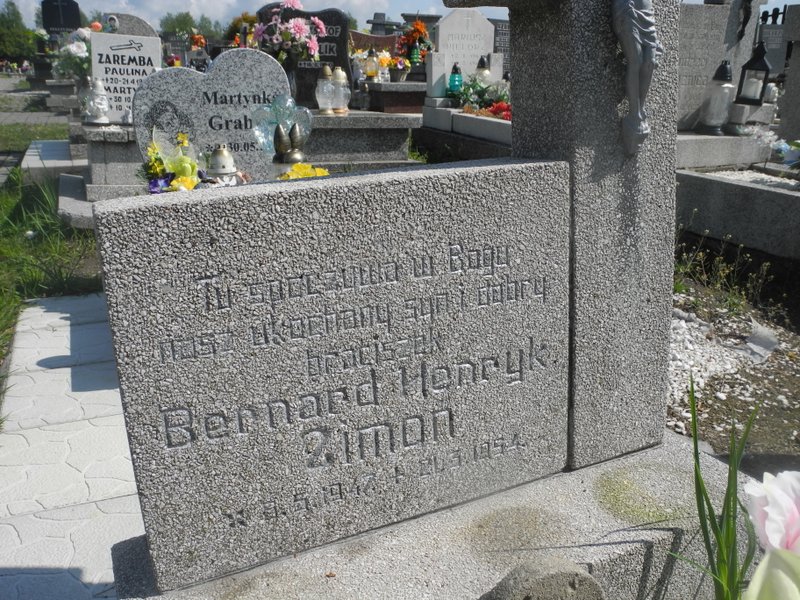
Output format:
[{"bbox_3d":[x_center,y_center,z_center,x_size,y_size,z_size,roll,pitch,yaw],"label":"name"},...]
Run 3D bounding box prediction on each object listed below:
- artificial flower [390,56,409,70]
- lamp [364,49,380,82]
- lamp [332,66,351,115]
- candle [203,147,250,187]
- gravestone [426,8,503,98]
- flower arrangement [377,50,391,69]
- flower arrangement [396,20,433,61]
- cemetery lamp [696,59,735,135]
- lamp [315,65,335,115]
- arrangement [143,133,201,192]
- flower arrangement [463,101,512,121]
[{"bbox_3d":[-0.005,-2.108,6.604,0.193,0.119,0.193,2,19,-1],"label":"artificial flower"},{"bbox_3d":[-0.215,-1.839,5.800,0.118,0.250,0.118,-1,18,-2],"label":"lamp"},{"bbox_3d":[-0.389,-1.384,4.867,0.120,0.287,0.120,2,19,-1],"label":"lamp"},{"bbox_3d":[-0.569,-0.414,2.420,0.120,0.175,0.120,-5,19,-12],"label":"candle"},{"bbox_3d":[0.545,-2.068,6.240,0.594,0.691,0.160,-5,20,-23],"label":"gravestone"},{"bbox_3d":[-0.149,-2.160,6.656,0.121,0.157,0.121,-5,20,-23],"label":"flower arrangement"},{"bbox_3d":[0.146,-2.587,7.400,0.340,0.410,0.300,0,18,1],"label":"flower arrangement"},{"bbox_3d":[1.418,-0.906,3.328,0.115,0.322,0.115,-5,20,-23],"label":"cemetery lamp"},{"bbox_3d":[-0.489,-1.361,4.784,0.126,0.303,0.126,2,19,-1],"label":"lamp"},{"bbox_3d":[-0.746,-0.446,2.420,0.175,0.195,0.140,-6,19,-16],"label":"arrangement"},{"bbox_3d":[0.684,-1.397,5.460,0.436,0.126,0.280,-5,20,-23],"label":"flower arrangement"}]

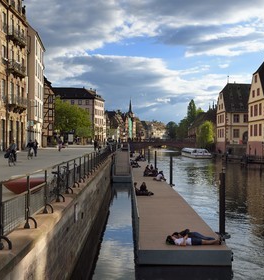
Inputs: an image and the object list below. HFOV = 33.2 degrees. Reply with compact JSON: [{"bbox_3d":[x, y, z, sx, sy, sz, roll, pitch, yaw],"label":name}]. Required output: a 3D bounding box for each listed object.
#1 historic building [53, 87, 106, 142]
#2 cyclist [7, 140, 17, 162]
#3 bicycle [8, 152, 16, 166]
[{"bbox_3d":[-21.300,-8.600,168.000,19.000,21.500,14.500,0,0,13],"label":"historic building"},{"bbox_3d":[-7.540,0.686,27.900,0.580,1.370,0.800,0,0,3],"label":"cyclist"},{"bbox_3d":[-7.521,1.152,27.900,0.580,1.020,1.700,0,0,3],"label":"bicycle"}]

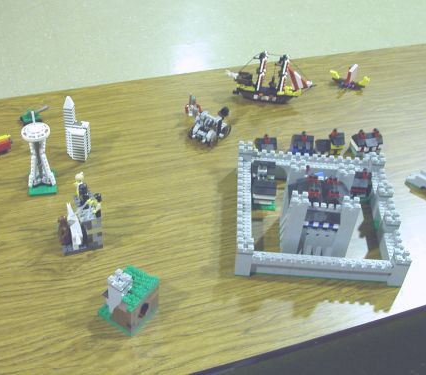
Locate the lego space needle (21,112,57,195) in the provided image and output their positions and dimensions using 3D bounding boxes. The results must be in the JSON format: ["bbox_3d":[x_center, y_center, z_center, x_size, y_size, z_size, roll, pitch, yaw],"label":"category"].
[{"bbox_3d":[-0.304,-0.068,1.090,0.050,0.158,0.066,-4,43,-10],"label":"lego space needle"}]

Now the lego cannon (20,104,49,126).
[{"bbox_3d":[-0.364,-0.150,1.270,0.058,0.031,0.034,-23,49,-28],"label":"lego cannon"}]

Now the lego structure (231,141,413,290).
[{"bbox_3d":[0.180,0.019,1.073,0.273,0.118,0.273,4,42,-1],"label":"lego structure"}]

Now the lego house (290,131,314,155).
[{"bbox_3d":[0.176,-0.086,1.237,0.047,0.055,0.043,4,42,-1],"label":"lego house"}]

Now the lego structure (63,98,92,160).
[{"bbox_3d":[-0.258,-0.113,1.171,0.043,0.124,0.040,4,42,-1],"label":"lego structure"}]

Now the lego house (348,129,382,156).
[{"bbox_3d":[0.312,-0.097,1.258,0.052,0.055,0.039,-6,43,-12],"label":"lego house"}]

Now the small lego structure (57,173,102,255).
[{"bbox_3d":[-0.219,0.040,1.005,0.066,0.122,0.060,-10,44,-16],"label":"small lego structure"}]

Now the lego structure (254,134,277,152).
[{"bbox_3d":[0.103,-0.083,1.225,0.042,0.052,0.037,-1,42,-7],"label":"lego structure"}]

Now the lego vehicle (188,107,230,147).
[{"bbox_3d":[-0.010,-0.122,1.258,0.061,0.052,0.062,23,45,19],"label":"lego vehicle"}]

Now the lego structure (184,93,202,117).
[{"bbox_3d":[-0.041,-0.172,1.317,0.034,0.046,0.022,4,42,-1],"label":"lego structure"}]

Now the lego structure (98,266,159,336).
[{"bbox_3d":[-0.124,0.158,0.915,0.066,0.079,0.064,28,47,24],"label":"lego structure"}]

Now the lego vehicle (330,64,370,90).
[{"bbox_3d":[0.321,-0.258,1.446,0.095,0.051,0.036,15,43,10],"label":"lego vehicle"}]

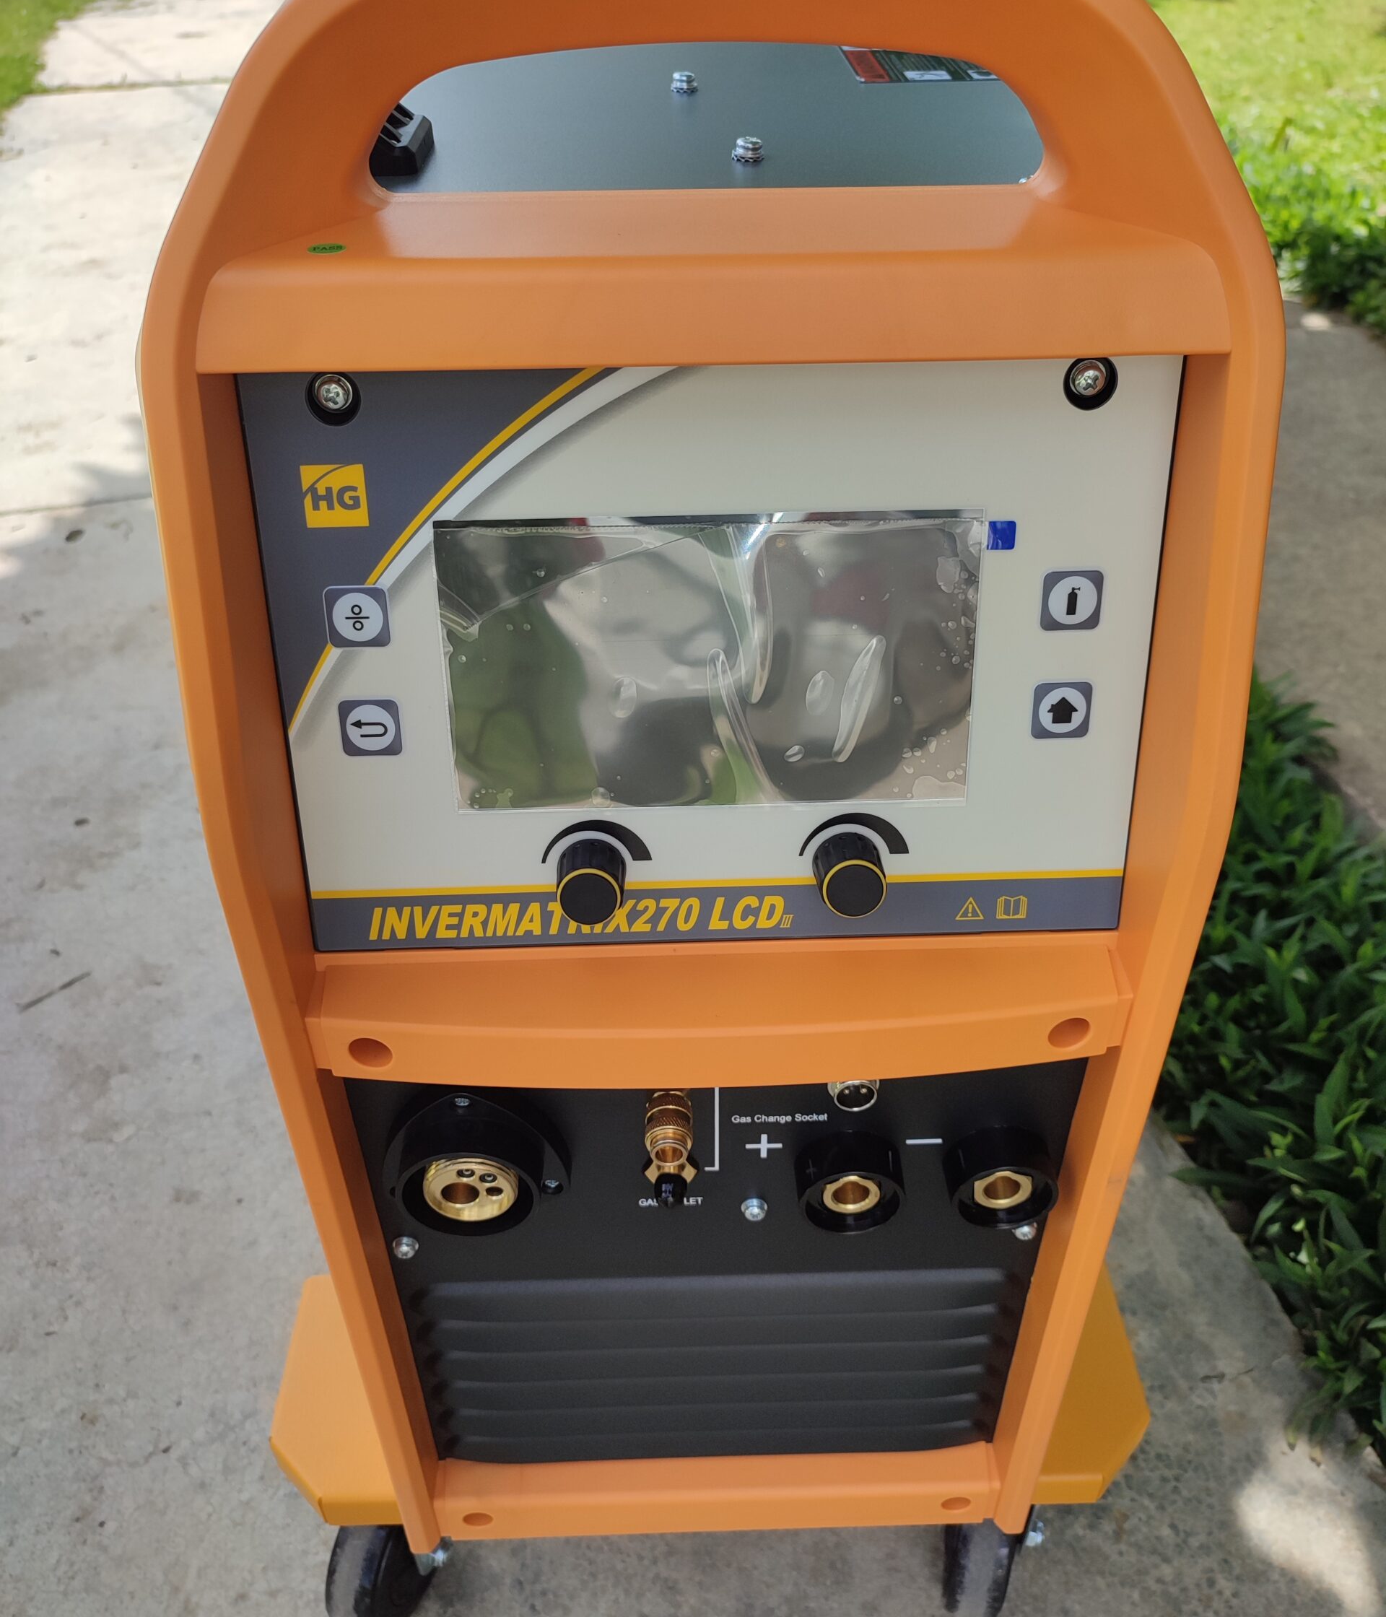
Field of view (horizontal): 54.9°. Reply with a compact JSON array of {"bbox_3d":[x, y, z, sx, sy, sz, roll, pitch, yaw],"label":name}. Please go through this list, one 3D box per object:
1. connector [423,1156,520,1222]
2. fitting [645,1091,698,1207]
[{"bbox_3d":[-0.083,0.136,0.509,0.035,0.035,0.025,-1,37,-1],"label":"connector"},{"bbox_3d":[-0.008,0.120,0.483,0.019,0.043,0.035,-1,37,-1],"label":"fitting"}]

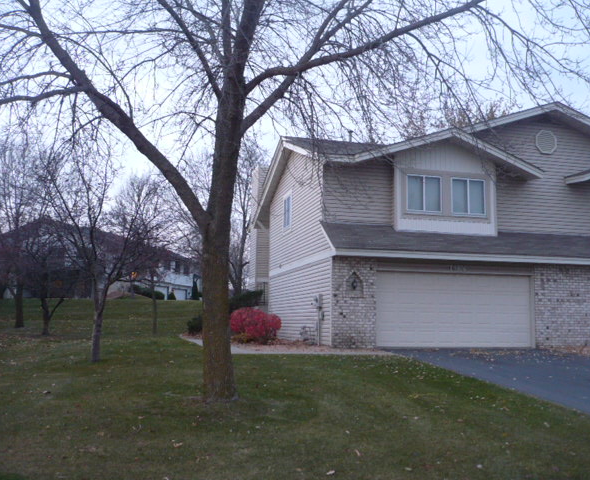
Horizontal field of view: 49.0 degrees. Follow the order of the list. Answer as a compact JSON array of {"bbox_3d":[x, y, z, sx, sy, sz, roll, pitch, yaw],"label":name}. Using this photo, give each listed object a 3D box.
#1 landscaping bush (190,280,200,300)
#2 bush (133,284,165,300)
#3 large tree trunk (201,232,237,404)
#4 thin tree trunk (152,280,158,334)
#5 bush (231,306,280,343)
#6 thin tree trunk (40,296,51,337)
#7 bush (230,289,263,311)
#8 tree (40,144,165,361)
[{"bbox_3d":[-9.318,4.727,60.000,0.866,1.933,0.866,1,-7,0],"label":"landscaping bush"},{"bbox_3d":[-12.140,4.422,54.000,2.614,1.383,1.961,1,-7,0],"label":"bush"},{"bbox_3d":[-1.127,1.156,9.700,0.472,2.494,0.449,1,-7,0],"label":"large tree trunk"},{"bbox_3d":[-4.668,2.238,21.500,0.128,1.783,0.141,1,-7,0],"label":"thin tree trunk"},{"bbox_3d":[-1.199,2.535,19.200,1.580,1.098,1.580,1,-7,0],"label":"bush"},{"bbox_3d":[-7.826,2.397,20.300,0.301,1.243,0.301,1,-7,0],"label":"thin tree trunk"},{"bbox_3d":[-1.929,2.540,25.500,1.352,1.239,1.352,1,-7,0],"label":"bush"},{"bbox_3d":[-4.056,0.218,13.800,2.416,4.603,2.536,1,-7,0],"label":"tree"}]

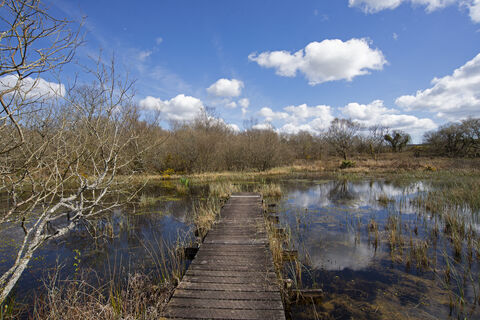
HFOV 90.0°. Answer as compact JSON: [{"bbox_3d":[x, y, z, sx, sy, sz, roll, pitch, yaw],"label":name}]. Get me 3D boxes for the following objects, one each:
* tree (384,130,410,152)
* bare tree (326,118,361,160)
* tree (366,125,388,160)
[{"bbox_3d":[52.500,-6.080,80.000,8.670,7.500,8.230,0,1,0],"label":"tree"},{"bbox_3d":[25.010,-4.890,58.000,8.220,10.270,7.810,0,1,0],"label":"bare tree"},{"bbox_3d":[28.070,-3.470,49.000,4.490,7.550,4.270,0,1,0],"label":"tree"}]

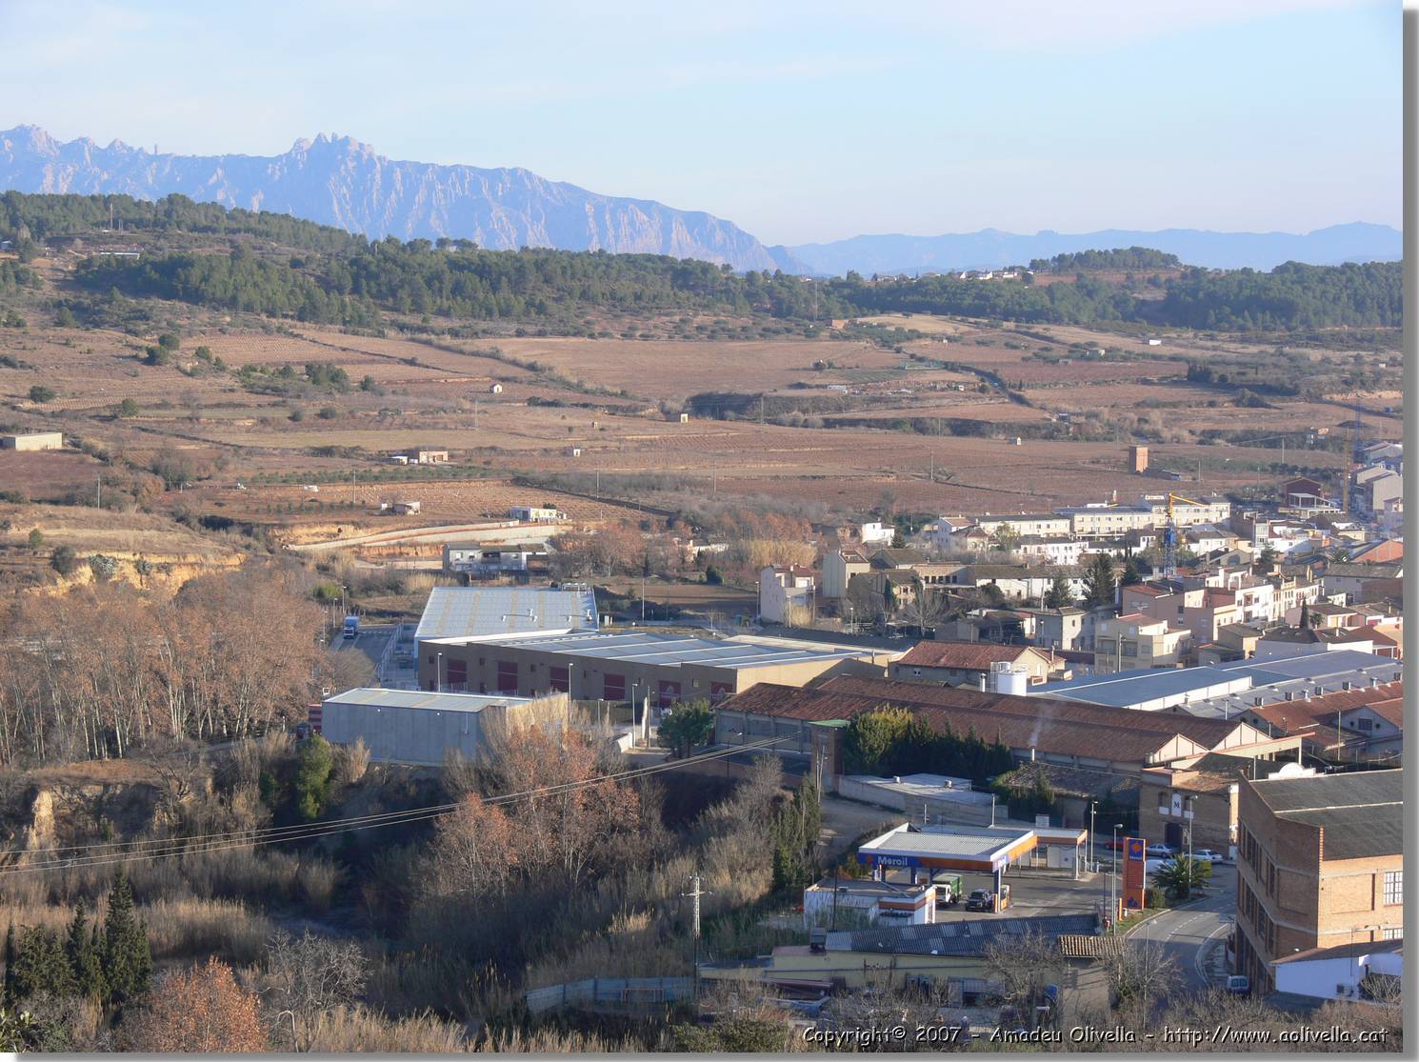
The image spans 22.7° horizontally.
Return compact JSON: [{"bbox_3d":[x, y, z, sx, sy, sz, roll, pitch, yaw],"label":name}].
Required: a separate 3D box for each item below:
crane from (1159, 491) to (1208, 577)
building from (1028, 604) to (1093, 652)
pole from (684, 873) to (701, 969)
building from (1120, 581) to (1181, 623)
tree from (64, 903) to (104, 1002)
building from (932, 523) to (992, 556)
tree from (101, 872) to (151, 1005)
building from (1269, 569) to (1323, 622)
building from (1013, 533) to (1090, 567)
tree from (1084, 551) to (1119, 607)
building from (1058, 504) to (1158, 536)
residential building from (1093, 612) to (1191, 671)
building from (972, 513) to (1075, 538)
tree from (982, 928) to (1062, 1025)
[{"bbox_3d":[108.270,2.910,803.390,4.000,21.500,34.000,0,4,-7],"label":"crane"},{"bbox_3d":[63.802,17.530,637.557,7.000,7.300,9.300,3,5,42],"label":"building"},{"bbox_3d":[-1.291,33.492,297.708,1.800,9.300,0.450,-2,4,-33],"label":"pole"},{"bbox_3d":[77.570,15.760,617.150,6.800,11.000,8.800,4,5,42],"label":"building"},{"bbox_3d":[-51.360,34.630,290.000,3.100,7.800,3.100,0,4,0],"label":"tree"},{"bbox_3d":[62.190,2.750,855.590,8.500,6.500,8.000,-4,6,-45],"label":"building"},{"bbox_3d":[-44.987,31.336,271.673,3.600,10.400,3.600,0,4,0],"label":"tree"},{"bbox_3d":[119.370,13.870,743.140,10.000,8.800,19.500,3,5,40],"label":"building"},{"bbox_3d":[86.514,4.715,901.883,19.500,7.400,7.500,-1,4,-22],"label":"building"},{"bbox_3d":[85.690,10.770,772.320,7.200,12.100,7.200,0,4,0],"label":"tree"},{"bbox_3d":[112.830,-3.220,1001.660,25.500,8.200,11.500,-1,4,-20],"label":"building"},{"bbox_3d":[71.570,18.290,582.310,11.200,9.200,10.500,4,5,42],"label":"residential building"},{"bbox_3d":[86.855,-1.230,988.722,28.000,6.800,8.000,-1,4,-22],"label":"building"},{"bbox_3d":[23.480,33.680,264.740,5.800,7.000,5.800,0,4,0],"label":"tree"}]

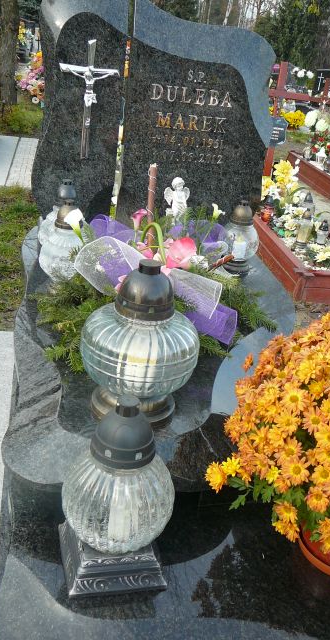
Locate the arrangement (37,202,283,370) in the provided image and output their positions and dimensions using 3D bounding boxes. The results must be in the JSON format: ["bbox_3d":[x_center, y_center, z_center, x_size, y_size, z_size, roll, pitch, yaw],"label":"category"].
[{"bbox_3d":[-0.017,-0.146,1.982,0.690,0.270,0.720,1,26,-9],"label":"arrangement"}]

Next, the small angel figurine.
[{"bbox_3d":[0.046,-0.469,2.665,0.100,0.200,0.080,3,25,-5],"label":"small angel figurine"}]

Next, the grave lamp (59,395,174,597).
[{"bbox_3d":[-0.084,0.297,1.173,0.200,0.350,0.200,-1,26,-13],"label":"grave lamp"}]

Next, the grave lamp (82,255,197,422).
[{"bbox_3d":[-0.057,0.040,1.485,0.262,0.362,0.262,1,26,-9],"label":"grave lamp"}]

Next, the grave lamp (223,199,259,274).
[{"bbox_3d":[0.293,-0.317,2.433,0.125,0.255,0.125,1,26,-9],"label":"grave lamp"}]

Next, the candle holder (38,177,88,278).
[{"bbox_3d":[-0.344,-0.296,2.263,0.165,0.255,0.190,1,26,-9],"label":"candle holder"}]

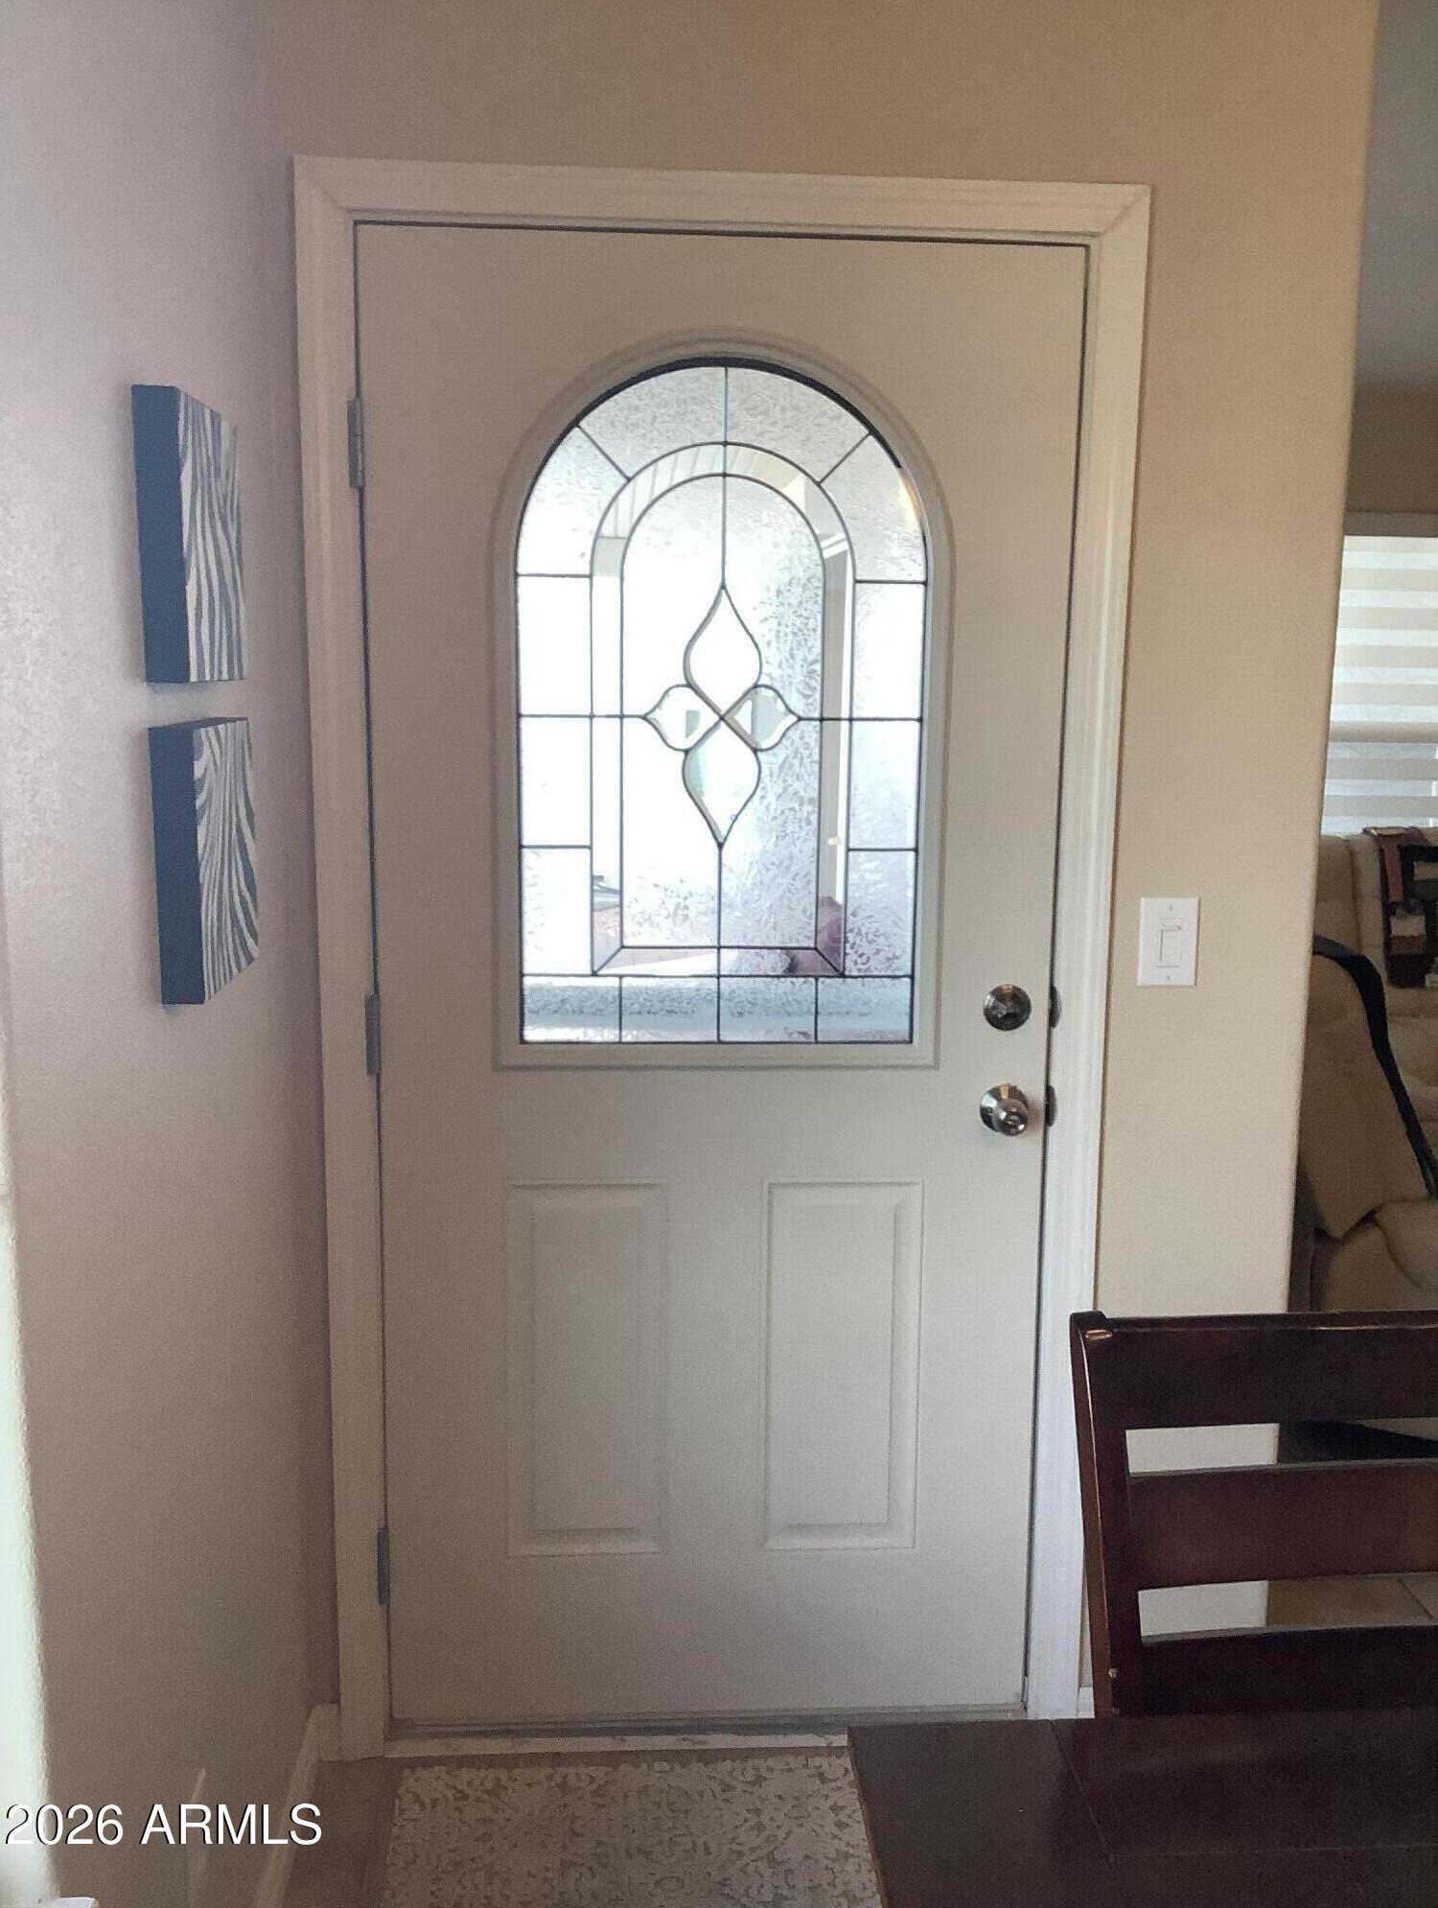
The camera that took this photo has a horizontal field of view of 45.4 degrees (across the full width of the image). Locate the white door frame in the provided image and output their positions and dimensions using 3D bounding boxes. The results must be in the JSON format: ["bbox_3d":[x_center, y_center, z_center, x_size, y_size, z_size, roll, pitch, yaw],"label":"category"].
[{"bbox_3d":[0.000,0.085,2.325,1.047,2.129,0.093,0,10,-3],"label":"white door frame"}]

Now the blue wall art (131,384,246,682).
[{"bbox_3d":[-0.511,-0.398,1.675,0.039,0.259,0.251,0,10,-3],"label":"blue wall art"}]

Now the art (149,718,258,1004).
[{"bbox_3d":[-0.513,-0.101,1.725,0.040,0.258,0.246,0,10,-3],"label":"art"}]

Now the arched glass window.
[{"bbox_3d":[0.004,-0.315,2.240,0.534,0.883,0.028,0,10,-3],"label":"arched glass window"}]

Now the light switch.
[{"bbox_3d":[0.607,-0.015,2.312,0.079,0.119,0.007,0,10,-3],"label":"light switch"}]

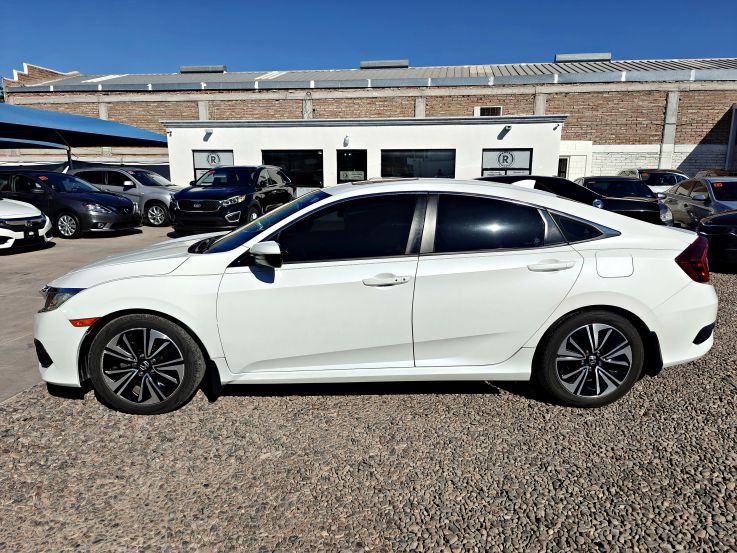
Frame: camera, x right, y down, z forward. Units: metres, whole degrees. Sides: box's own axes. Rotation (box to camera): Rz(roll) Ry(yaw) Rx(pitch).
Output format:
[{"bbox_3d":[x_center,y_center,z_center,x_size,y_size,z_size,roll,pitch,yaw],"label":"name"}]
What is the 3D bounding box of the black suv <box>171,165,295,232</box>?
[{"bbox_3d":[-3.492,-2.203,13.558,1.900,1.690,4.760,2,12,10],"label":"black suv"}]

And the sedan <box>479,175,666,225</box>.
[{"bbox_3d":[3.450,-1.267,9.650,4.850,1.450,1.850,-1,12,-5],"label":"sedan"}]

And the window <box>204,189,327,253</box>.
[{"bbox_3d":[-0.727,-0.414,3.587,0.917,0.110,1.420,-25,12,2],"label":"window"}]

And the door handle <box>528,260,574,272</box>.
[{"bbox_3d":[1.057,-0.062,2.821,0.280,0.070,0.050,0,12,-3],"label":"door handle"}]

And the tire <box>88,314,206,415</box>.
[{"bbox_3d":[-1.321,0.511,2.957,0.645,0.640,0.225,0,12,-3],"label":"tire"}]

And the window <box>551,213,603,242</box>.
[{"bbox_3d":[1.275,-0.292,2.978,0.307,0.191,0.040,0,-20,-3],"label":"window"}]

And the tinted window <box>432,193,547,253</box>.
[{"bbox_3d":[0.732,-0.320,2.946,0.683,0.369,0.040,0,-16,-3],"label":"tinted window"}]

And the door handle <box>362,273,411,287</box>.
[{"bbox_3d":[0.106,0.018,2.836,0.270,0.065,0.050,0,11,-2],"label":"door handle"}]

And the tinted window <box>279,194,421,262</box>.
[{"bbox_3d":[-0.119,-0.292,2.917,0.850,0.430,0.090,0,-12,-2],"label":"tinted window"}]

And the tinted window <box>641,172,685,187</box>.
[{"bbox_3d":[8.702,-2.866,14.400,1.350,0.450,0.200,5,12,21],"label":"tinted window"}]

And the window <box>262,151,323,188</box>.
[{"bbox_3d":[-2.563,-3.652,16.603,2.120,1.260,0.120,2,12,9],"label":"window"}]

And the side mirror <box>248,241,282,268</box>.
[{"bbox_3d":[-0.561,-0.126,2.689,0.170,0.145,0.210,0,12,-3],"label":"side mirror"}]

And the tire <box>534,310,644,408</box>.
[{"bbox_3d":[1.374,0.489,3.084,0.645,0.645,0.225,0,11,-2],"label":"tire"}]

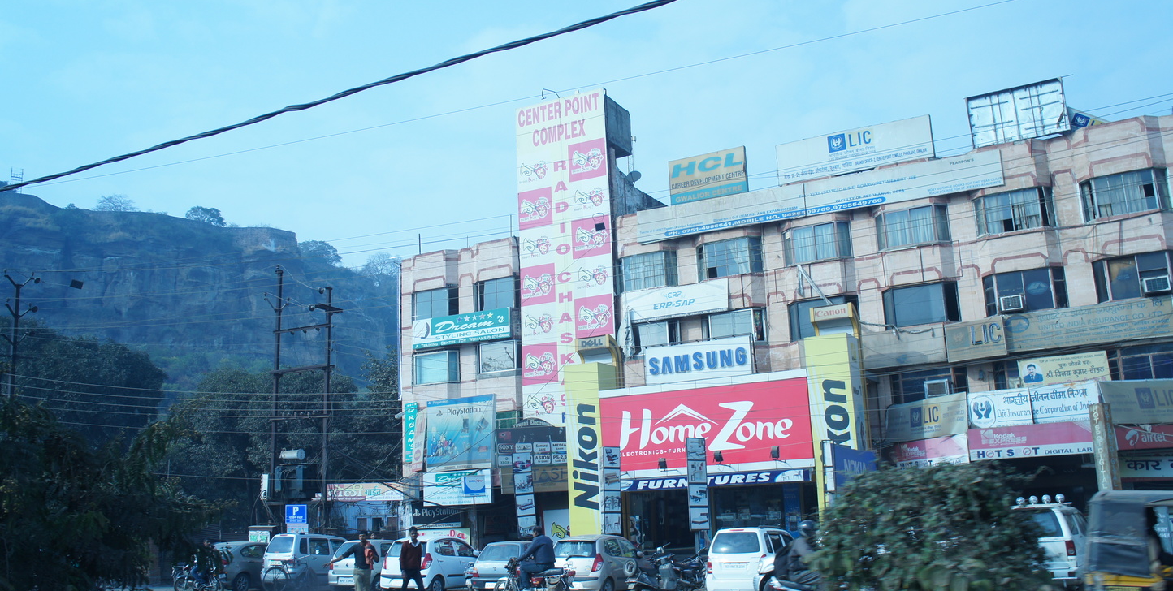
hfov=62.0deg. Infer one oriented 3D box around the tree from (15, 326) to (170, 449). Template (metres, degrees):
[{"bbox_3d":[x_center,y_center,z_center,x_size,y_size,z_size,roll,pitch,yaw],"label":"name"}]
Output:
[{"bbox_3d":[-26.179,7.308,51.237,9.500,13.000,9.500,-1,-13,0],"label":"tree"}]

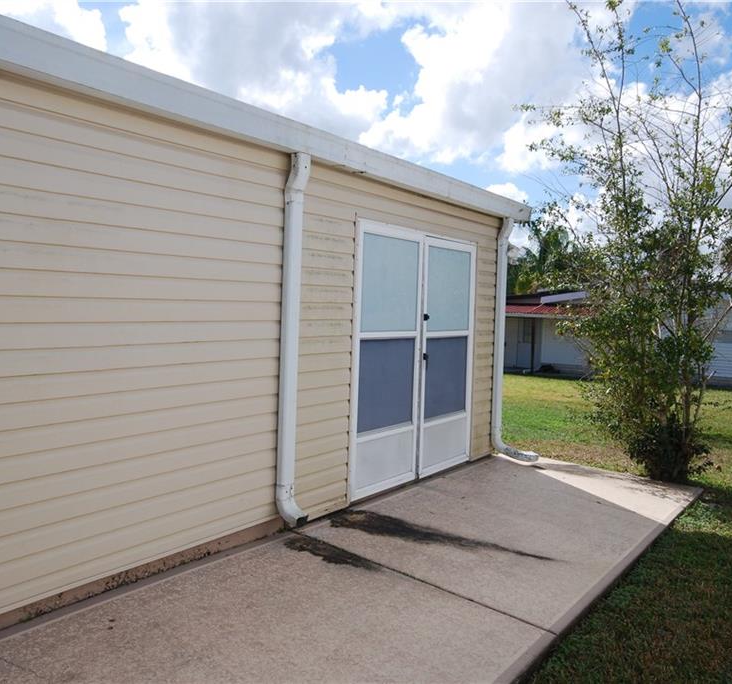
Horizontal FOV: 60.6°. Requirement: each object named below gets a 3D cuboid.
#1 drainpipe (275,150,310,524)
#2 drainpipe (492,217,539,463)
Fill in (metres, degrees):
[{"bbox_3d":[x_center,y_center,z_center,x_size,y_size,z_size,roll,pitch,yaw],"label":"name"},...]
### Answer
[{"bbox_3d":[-0.419,0.005,3.854,0.175,2.295,0.095,5,5,37],"label":"drainpipe"},{"bbox_3d":[1.499,-0.026,6.111,0.485,2.355,0.095,5,5,37],"label":"drainpipe"}]

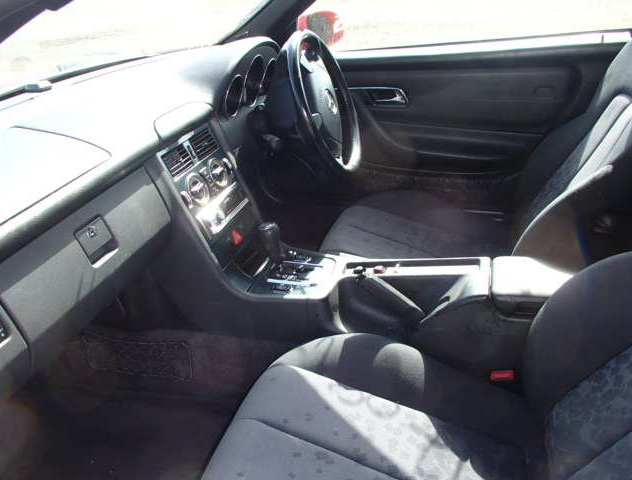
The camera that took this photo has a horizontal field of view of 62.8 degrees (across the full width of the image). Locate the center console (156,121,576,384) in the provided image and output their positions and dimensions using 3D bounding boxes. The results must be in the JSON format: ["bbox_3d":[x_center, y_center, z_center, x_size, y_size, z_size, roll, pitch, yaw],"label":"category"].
[{"bbox_3d":[0.128,0.017,1.123,0.930,0.465,0.250,5,29,17],"label":"center console"}]

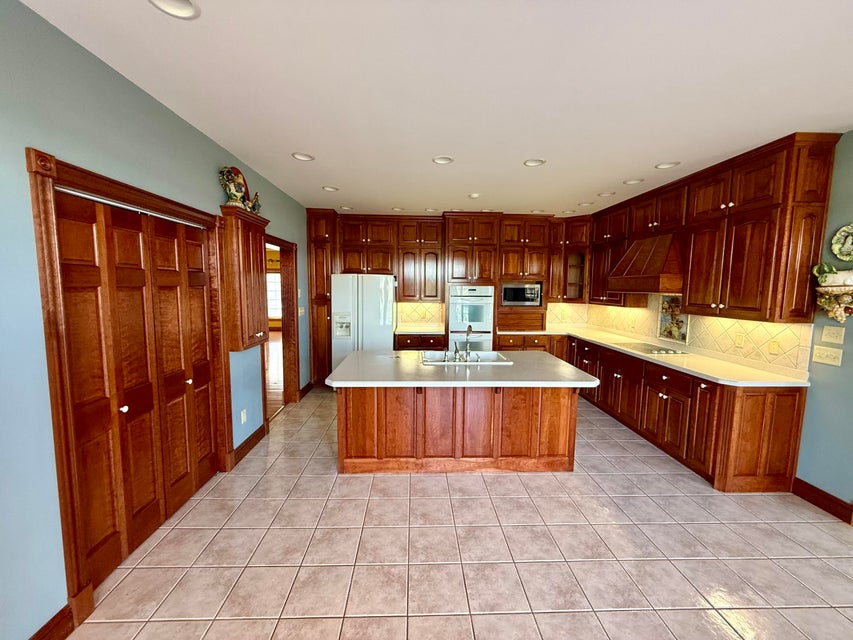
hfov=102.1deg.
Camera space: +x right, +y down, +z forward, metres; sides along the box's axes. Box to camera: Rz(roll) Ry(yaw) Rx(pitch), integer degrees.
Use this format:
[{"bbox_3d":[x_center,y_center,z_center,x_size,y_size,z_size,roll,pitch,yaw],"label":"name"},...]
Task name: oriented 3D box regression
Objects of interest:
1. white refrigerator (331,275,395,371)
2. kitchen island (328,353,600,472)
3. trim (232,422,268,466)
[{"bbox_3d":[-0.951,0.191,5.476,0.909,1.770,0.760,1,6,-2],"label":"white refrigerator"},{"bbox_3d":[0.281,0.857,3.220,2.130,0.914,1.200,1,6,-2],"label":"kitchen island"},{"bbox_3d":[-1.722,1.197,3.409,0.020,0.152,0.690,1,6,-2],"label":"trim"}]

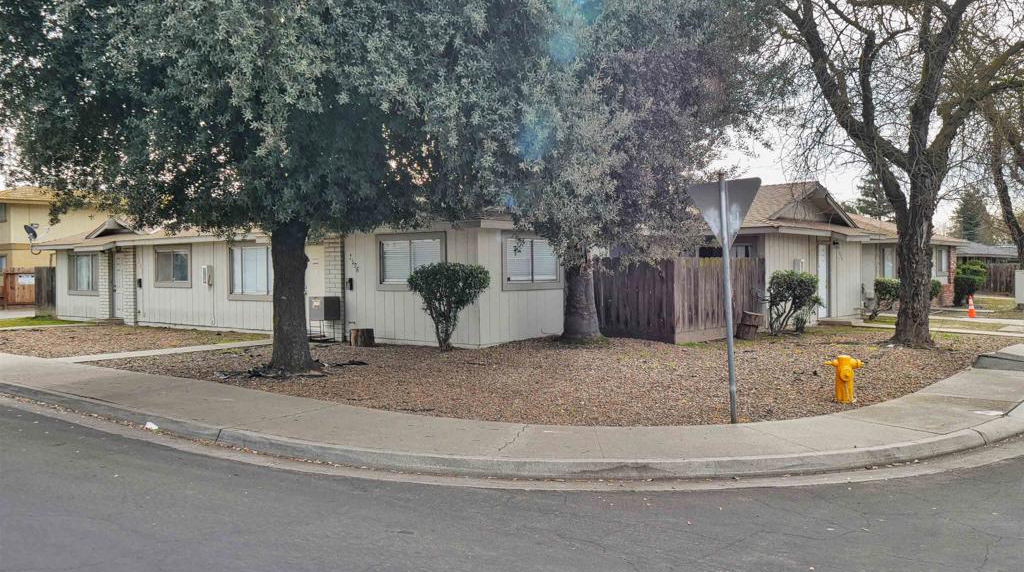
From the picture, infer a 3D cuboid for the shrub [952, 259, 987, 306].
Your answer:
[{"bbox_3d":[18.000,-0.100,32.600,1.350,1.800,1.350,0,1,39],"label":"shrub"}]

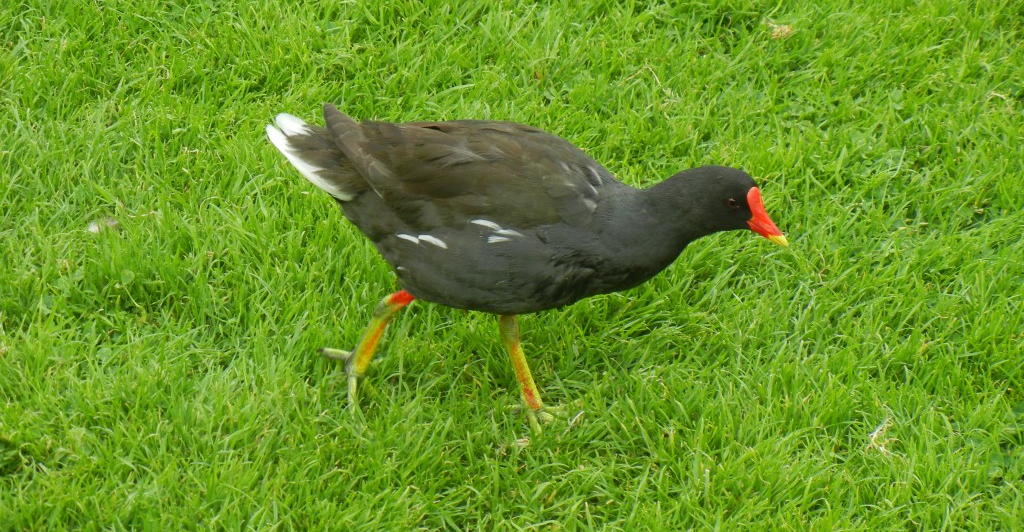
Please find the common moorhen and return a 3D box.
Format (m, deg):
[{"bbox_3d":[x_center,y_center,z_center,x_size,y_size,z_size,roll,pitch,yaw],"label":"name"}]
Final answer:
[{"bbox_3d":[0.009,-0.005,3.150,0.320,0.208,0.120,2,26,4],"label":"common moorhen"}]

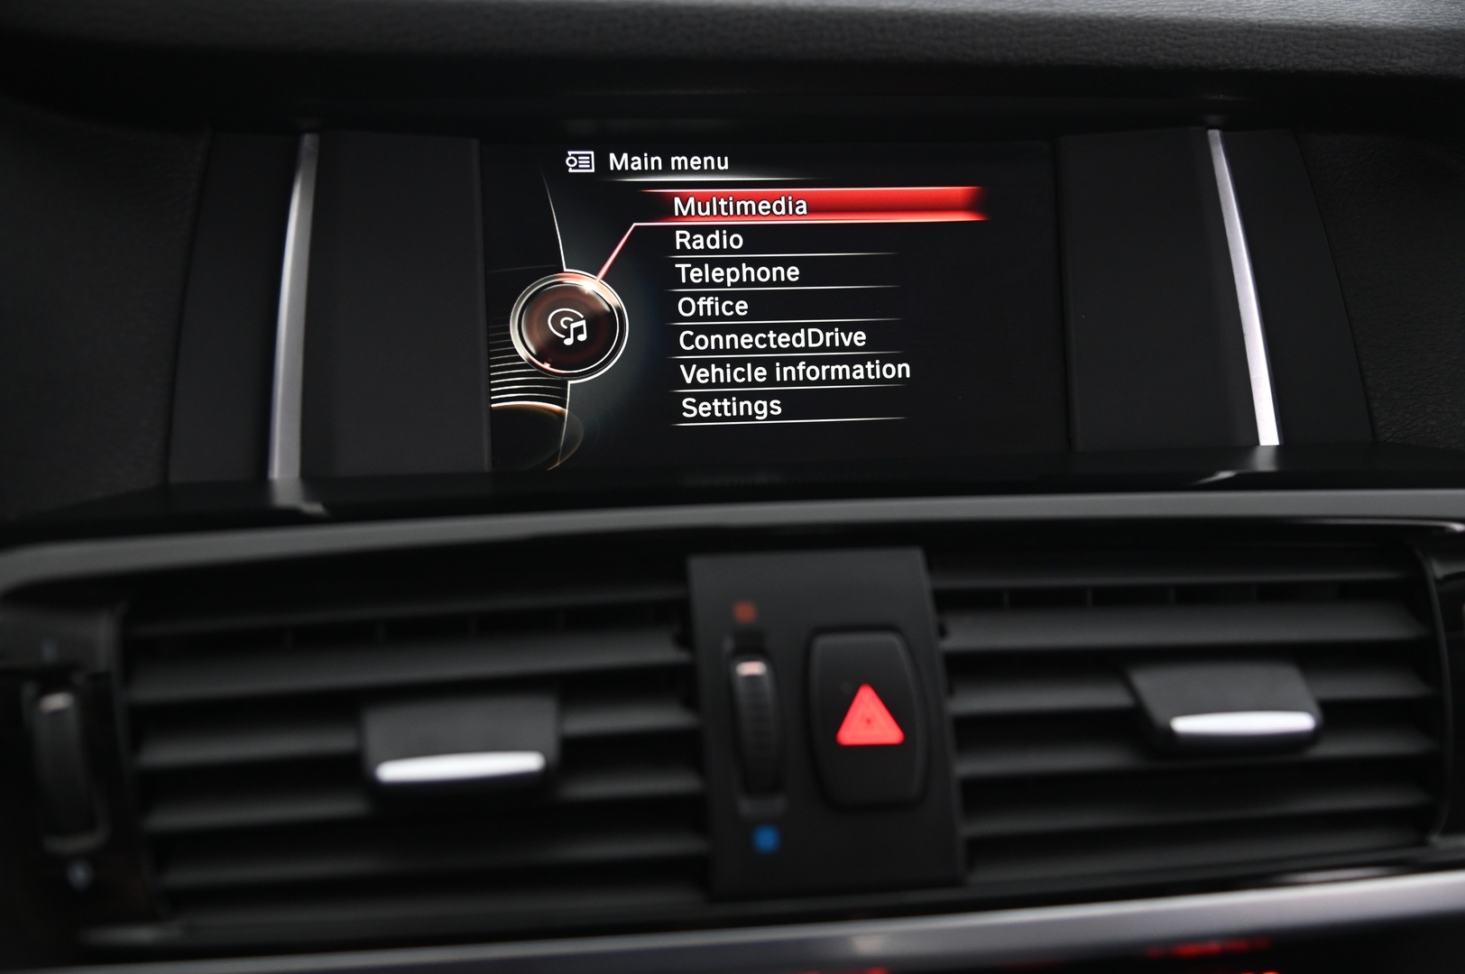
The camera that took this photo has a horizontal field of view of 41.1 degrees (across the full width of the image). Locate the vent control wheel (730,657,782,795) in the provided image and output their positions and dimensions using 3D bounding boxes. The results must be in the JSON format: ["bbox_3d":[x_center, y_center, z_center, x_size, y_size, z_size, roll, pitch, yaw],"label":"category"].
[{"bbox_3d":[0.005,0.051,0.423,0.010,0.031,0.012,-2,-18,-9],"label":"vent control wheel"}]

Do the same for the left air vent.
[{"bbox_3d":[-0.067,0.060,0.421,0.120,0.073,0.035,-2,-18,-9],"label":"left air vent"}]

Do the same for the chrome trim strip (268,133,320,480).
[{"bbox_3d":[-0.103,-0.043,0.460,0.009,0.082,0.007,4,-5,-9],"label":"chrome trim strip"}]

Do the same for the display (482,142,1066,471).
[{"bbox_3d":[0.011,-0.045,0.487,0.145,0.081,0.014,-2,-4,-9],"label":"display"}]

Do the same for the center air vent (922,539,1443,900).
[{"bbox_3d":[0.102,0.054,0.450,0.119,0.075,0.035,-2,-18,-9],"label":"center air vent"}]

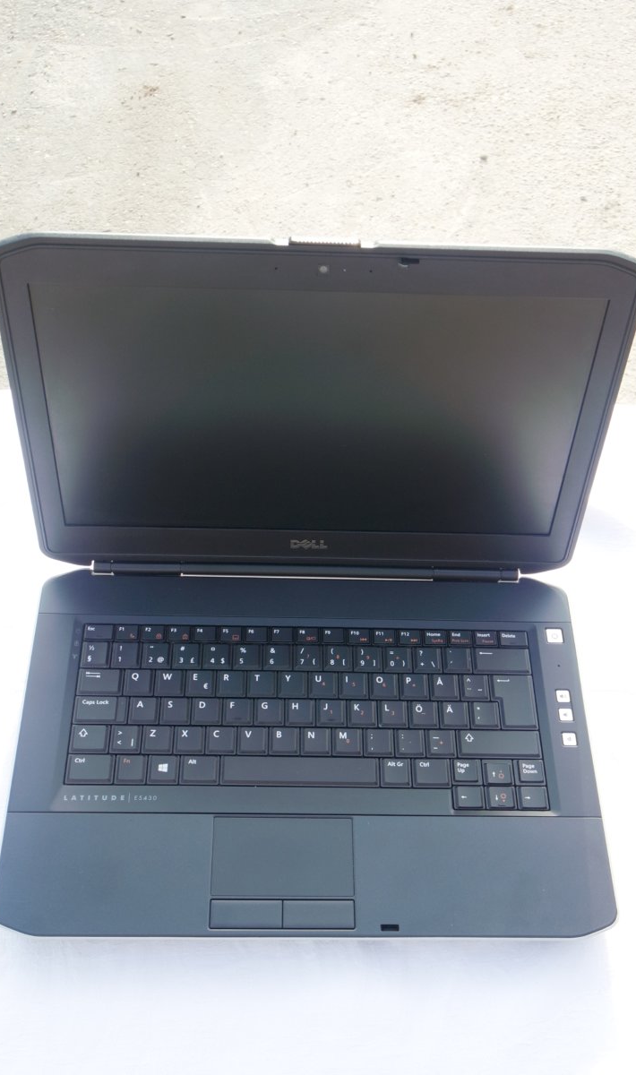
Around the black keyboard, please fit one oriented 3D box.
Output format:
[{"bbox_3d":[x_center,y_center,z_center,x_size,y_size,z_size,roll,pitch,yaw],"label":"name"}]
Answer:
[{"bbox_3d":[-0.006,0.108,0.644,0.287,0.006,0.119,1,57,-3],"label":"black keyboard"}]

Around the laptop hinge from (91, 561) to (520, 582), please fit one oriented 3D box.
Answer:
[{"bbox_3d":[-0.007,0.023,0.699,0.283,0.010,0.011,1,57,-3],"label":"laptop hinge"}]

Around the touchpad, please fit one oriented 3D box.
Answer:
[{"bbox_3d":[-0.020,0.182,0.597,0.081,0.002,0.045,1,57,-3],"label":"touchpad"}]

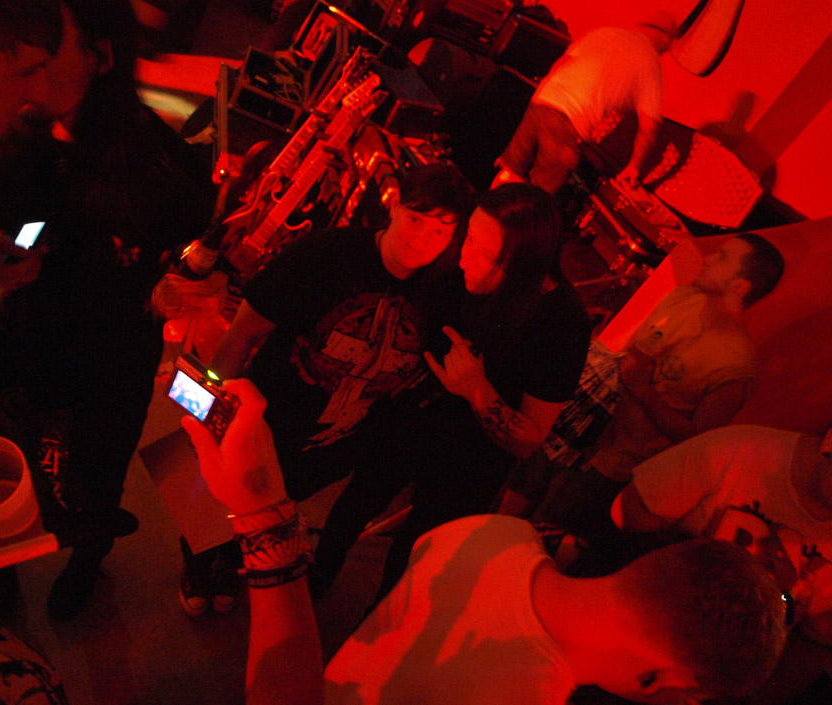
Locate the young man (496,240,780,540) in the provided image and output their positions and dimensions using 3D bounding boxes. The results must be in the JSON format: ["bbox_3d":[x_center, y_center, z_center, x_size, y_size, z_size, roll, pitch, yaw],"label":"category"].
[{"bbox_3d":[0.727,0.276,2.732,0.420,1.750,0.500,36,49,7],"label":"young man"}]

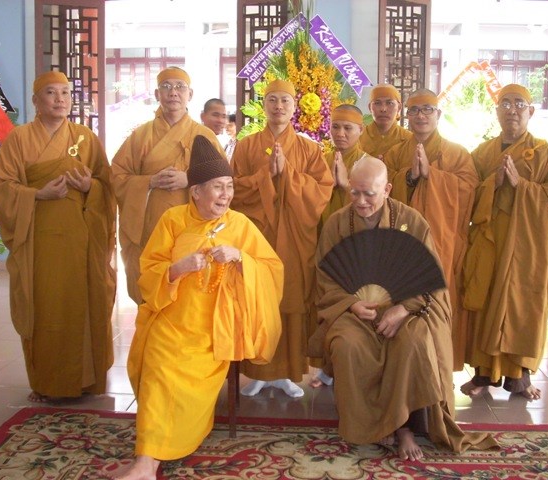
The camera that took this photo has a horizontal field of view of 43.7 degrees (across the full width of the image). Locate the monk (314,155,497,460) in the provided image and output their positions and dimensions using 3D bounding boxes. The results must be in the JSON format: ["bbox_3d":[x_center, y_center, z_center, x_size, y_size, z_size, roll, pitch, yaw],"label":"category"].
[{"bbox_3d":[0.571,0.236,3.226,0.740,1.240,0.850,2,7,6],"label":"monk"}]

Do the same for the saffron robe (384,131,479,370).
[{"bbox_3d":[0.831,0.066,3.634,0.500,1.280,0.380,3,7,16],"label":"saffron robe"}]

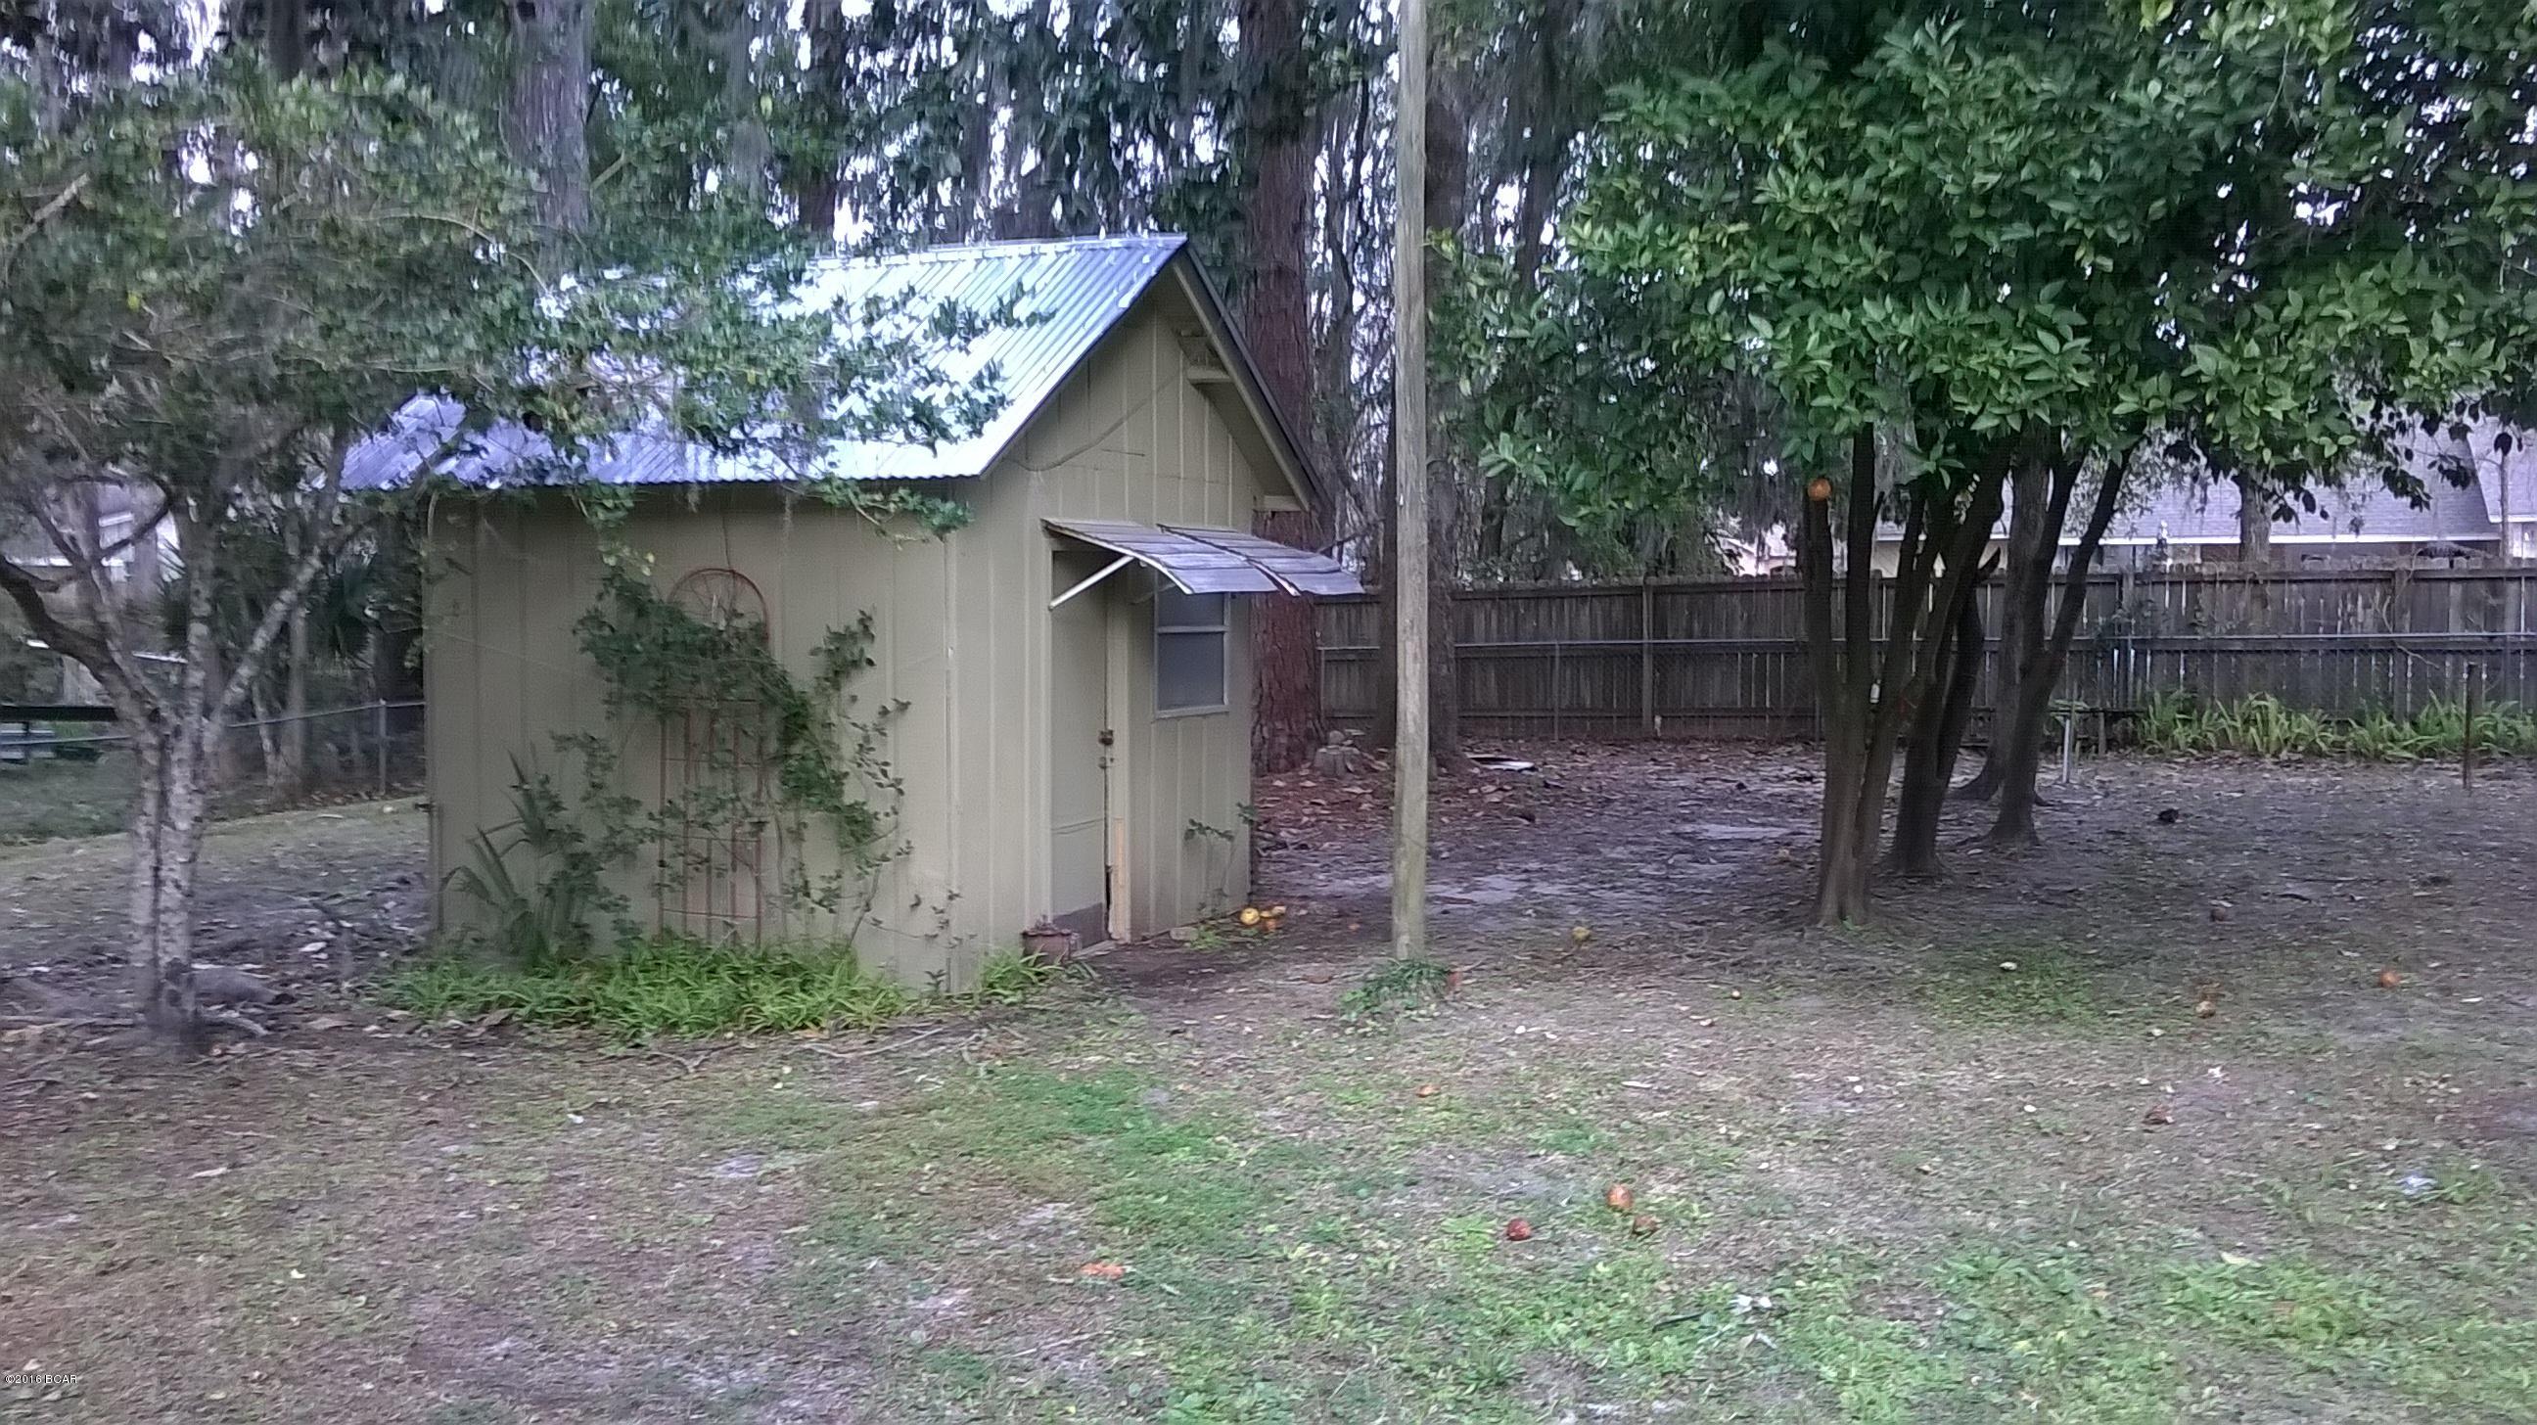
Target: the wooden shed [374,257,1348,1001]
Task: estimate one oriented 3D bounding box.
[{"bbox_3d":[-1.896,-0.617,10.946,4.068,3.493,3.662,2,4,25],"label":"wooden shed"}]

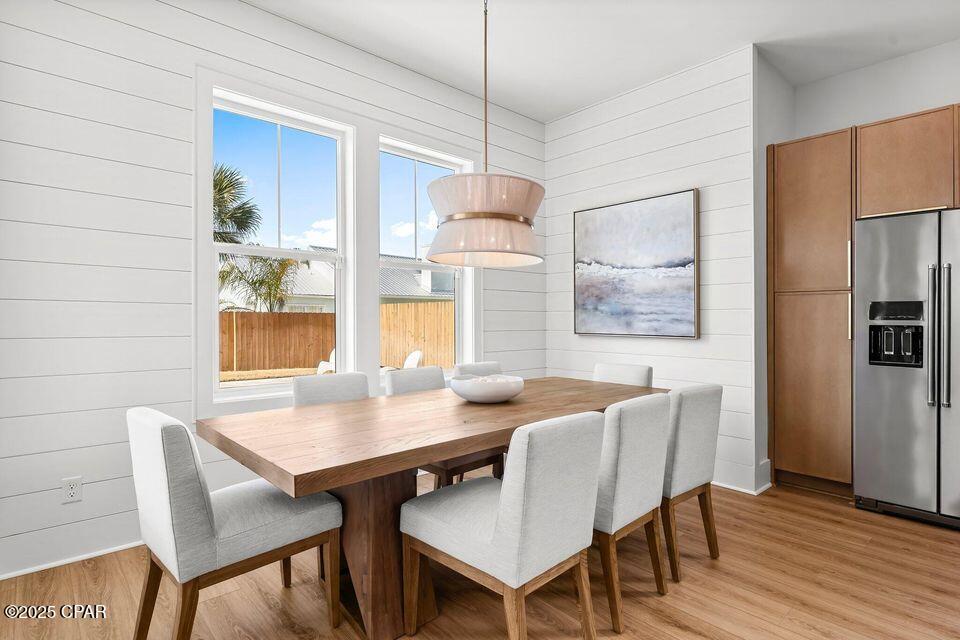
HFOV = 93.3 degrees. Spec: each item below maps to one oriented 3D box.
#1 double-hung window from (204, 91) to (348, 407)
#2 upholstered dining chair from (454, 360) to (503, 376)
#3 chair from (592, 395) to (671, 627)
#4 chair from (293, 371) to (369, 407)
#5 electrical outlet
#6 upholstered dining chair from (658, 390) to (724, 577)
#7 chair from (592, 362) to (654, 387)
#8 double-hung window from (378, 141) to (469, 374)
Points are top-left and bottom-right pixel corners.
[{"bbox_3d":[-1.262,-0.435,2.910,0.880,1.790,0.090,0,0,-40],"label":"double-hung window"},{"bbox_3d":[0.186,0.735,3.140,0.425,0.850,0.590,0,0,-44],"label":"upholstered dining chair"},{"bbox_3d":[0.448,0.735,1.960,0.425,0.850,0.590,0,0,-44],"label":"chair"},{"bbox_3d":[-0.700,0.735,2.510,0.425,0.850,0.590,0,0,-44],"label":"chair"},{"bbox_3d":[-1.972,0.826,2.196,0.074,0.118,0.010,0,0,-40],"label":"electrical outlet"},{"bbox_3d":[0.807,0.735,2.260,0.425,0.850,0.590,0,0,-44],"label":"upholstered dining chair"},{"bbox_3d":[0.800,0.735,3.010,0.590,0.850,0.425,0,0,-42],"label":"chair"},{"bbox_3d":[-0.450,-0.435,3.590,0.880,1.790,0.090,0,0,-40],"label":"double-hung window"}]

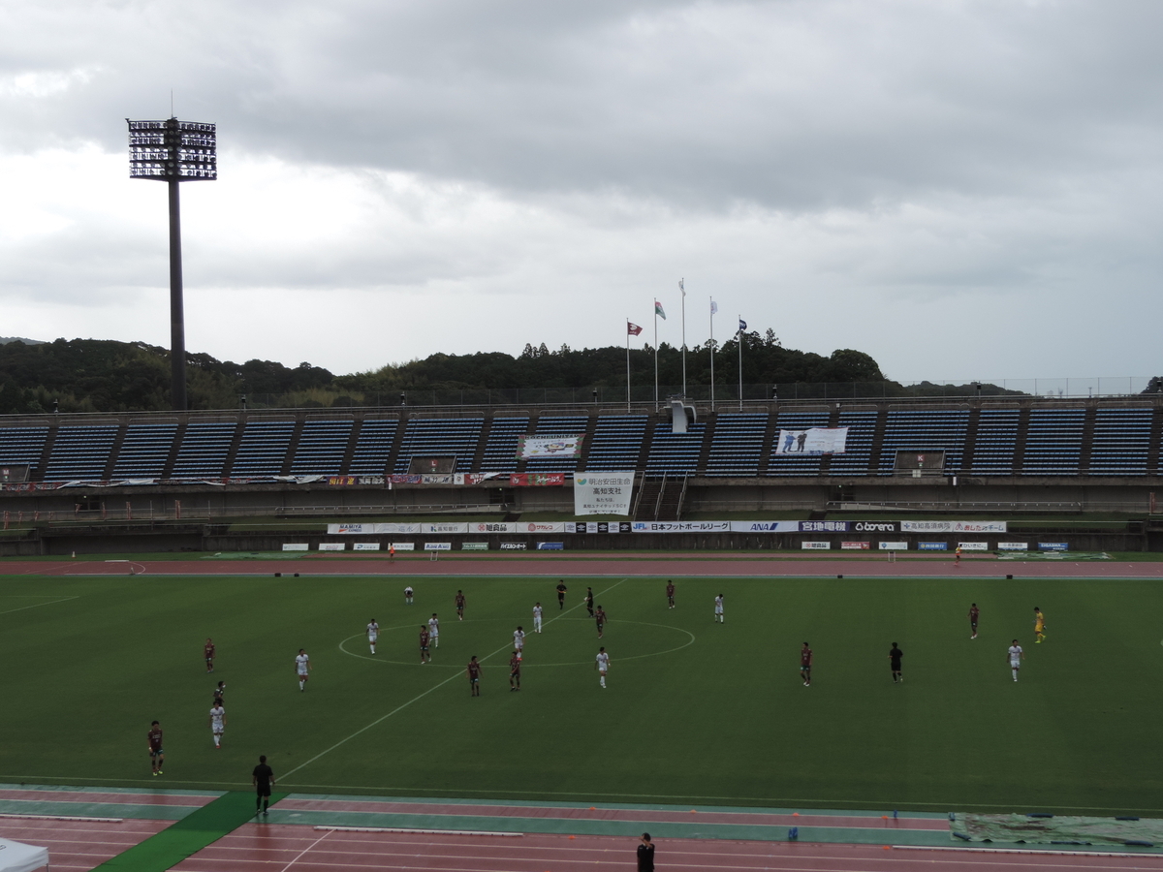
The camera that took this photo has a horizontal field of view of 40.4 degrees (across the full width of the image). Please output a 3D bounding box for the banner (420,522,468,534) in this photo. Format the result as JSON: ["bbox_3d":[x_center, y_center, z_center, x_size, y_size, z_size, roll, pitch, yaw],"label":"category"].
[{"bbox_3d":[-12.742,8.570,147.063,4.563,1.002,0.050,-1,0,11],"label":"banner"}]

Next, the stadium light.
[{"bbox_3d":[-46.933,-18.126,183.047,10.111,37.680,3.000,-1,0,-23],"label":"stadium light"}]

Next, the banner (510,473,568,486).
[{"bbox_3d":[-4.214,4.247,152.752,5.276,1.125,0.100,-1,0,6],"label":"banner"}]

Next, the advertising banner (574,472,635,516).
[{"bbox_3d":[2.132,5.595,152.217,5.895,4.166,0.150,-1,0,11],"label":"advertising banner"}]

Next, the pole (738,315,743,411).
[{"bbox_3d":[16.572,-7.588,164.289,0.220,9.933,0.220,-1,0,11],"label":"pole"}]

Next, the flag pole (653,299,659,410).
[{"bbox_3d":[7.868,-8.479,165.955,0.220,11.969,0.220,-1,0,11],"label":"flag pole"}]

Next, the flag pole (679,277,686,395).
[{"bbox_3d":[10.724,-9.436,164.528,0.200,13.986,0.200,-1,0,11],"label":"flag pole"}]

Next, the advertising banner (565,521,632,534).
[{"bbox_3d":[1.528,8.387,144.303,6.230,1.028,0.050,-1,0,11],"label":"advertising banner"}]

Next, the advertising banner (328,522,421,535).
[{"bbox_3d":[-19.577,8.791,149.204,9.222,0.971,0.100,-1,0,11],"label":"advertising banner"}]

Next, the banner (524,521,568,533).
[{"bbox_3d":[-3.783,8.536,146.172,4.517,0.960,0.100,-1,0,11],"label":"banner"}]

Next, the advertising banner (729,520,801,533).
[{"bbox_3d":[16.518,8.235,142.275,6.089,0.961,0.100,-1,0,11],"label":"advertising banner"}]

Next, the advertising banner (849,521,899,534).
[{"bbox_3d":[26.122,8.136,140.431,4.415,0.965,0.100,-1,0,11],"label":"advertising banner"}]

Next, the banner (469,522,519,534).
[{"bbox_3d":[-8.162,8.496,146.177,4.545,1.005,0.050,-1,0,11],"label":"banner"}]

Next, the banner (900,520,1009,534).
[{"bbox_3d":[32.595,7.953,138.295,8.988,0.985,0.050,-1,0,11],"label":"banner"}]

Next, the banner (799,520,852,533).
[{"bbox_3d":[21.748,8.172,141.271,4.494,0.963,0.100,-1,0,11],"label":"banner"}]

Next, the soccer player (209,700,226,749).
[{"bbox_3d":[-12.687,10.048,55.298,0.580,1.690,0.480,-1,0,-8],"label":"soccer player"}]

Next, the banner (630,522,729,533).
[{"bbox_3d":[9.008,8.264,142.857,9.044,1.009,0.050,-1,0,11],"label":"banner"}]

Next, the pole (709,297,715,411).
[{"bbox_3d":[13.577,-8.439,163.982,0.200,12.008,0.200,-1,0,11],"label":"pole"}]

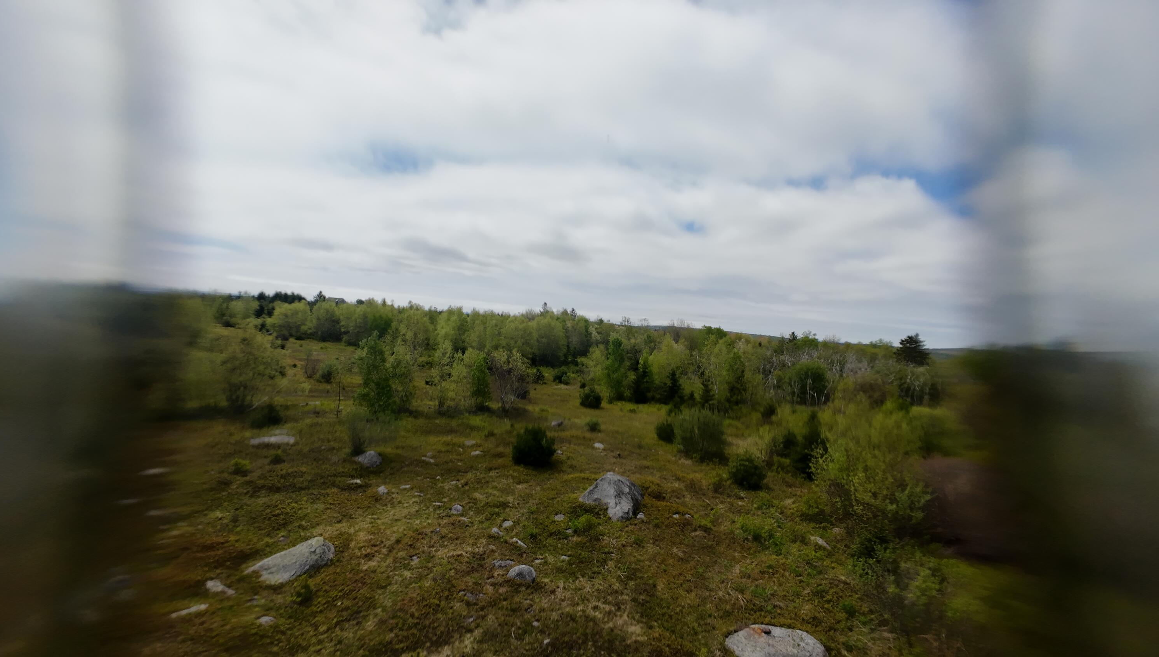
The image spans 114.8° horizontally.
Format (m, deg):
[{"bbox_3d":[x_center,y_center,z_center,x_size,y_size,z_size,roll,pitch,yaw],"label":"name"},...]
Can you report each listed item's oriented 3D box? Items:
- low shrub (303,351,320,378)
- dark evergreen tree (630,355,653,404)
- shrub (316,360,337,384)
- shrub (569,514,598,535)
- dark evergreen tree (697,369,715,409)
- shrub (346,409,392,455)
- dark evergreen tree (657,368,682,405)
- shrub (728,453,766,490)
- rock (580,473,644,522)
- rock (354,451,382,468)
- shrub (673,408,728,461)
[{"bbox_3d":[-16.227,2.173,22.423,0.834,1.656,0.792,4,1,-36],"label":"low shrub"},{"bbox_3d":[3.967,3.085,23.040,1.510,2.846,1.510,4,1,10],"label":"dark evergreen tree"},{"bbox_3d":[-14.441,2.468,21.179,0.980,1.356,0.931,4,1,-34],"label":"shrub"},{"bbox_3d":[0.118,4.223,8.126,0.640,0.256,0.576,4,0,3],"label":"shrub"},{"bbox_3d":[8.041,3.851,23.488,1.150,2.590,1.100,4,1,20],"label":"dark evergreen tree"},{"bbox_3d":[-7.146,3.421,12.551,1.510,1.470,1.430,4,1,-29],"label":"shrub"},{"bbox_3d":[5.699,3.553,23.168,1.560,2.170,1.560,4,1,14],"label":"dark evergreen tree"},{"bbox_3d":[5.417,4.544,11.998,1.210,1.070,1.150,4,1,26],"label":"shrub"},{"bbox_3d":[0.813,4.000,9.207,1.598,0.787,1.438,4,0,7],"label":"rock"},{"bbox_3d":[-6.026,3.689,10.594,0.678,0.361,0.610,4,1,-29],"label":"rock"},{"bbox_3d":[4.708,4.056,14.533,2.110,1.890,2.000,4,1,19],"label":"shrub"}]

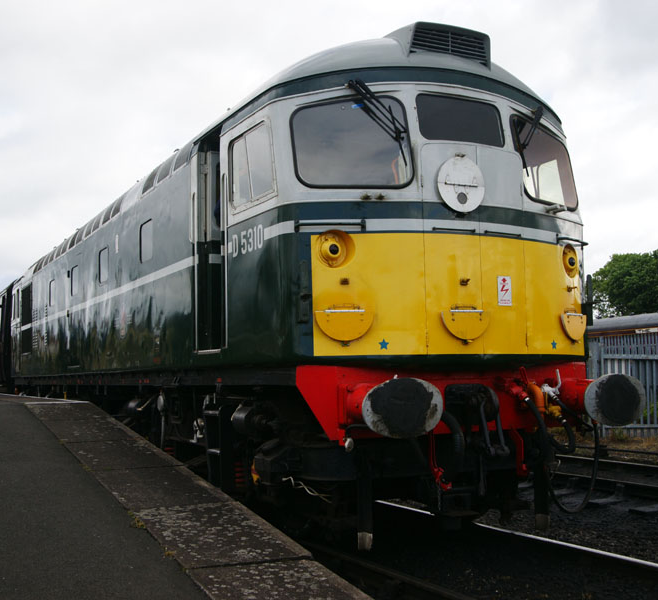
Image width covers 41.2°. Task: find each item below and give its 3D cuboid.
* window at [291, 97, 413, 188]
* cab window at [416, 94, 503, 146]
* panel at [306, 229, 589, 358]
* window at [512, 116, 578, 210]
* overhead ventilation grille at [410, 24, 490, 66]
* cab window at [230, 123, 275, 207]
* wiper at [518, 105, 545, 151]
[{"bbox_3d":[0.156,-1.080,5.972,0.780,0.680,0.060,0,-16,-10],"label":"window"},{"bbox_3d":[0.955,-1.284,6.296,0.720,0.355,0.050,1,-15,-27],"label":"cab window"},{"bbox_3d":[0.988,-0.030,6.175,2.360,0.860,0.240,1,-6,-27],"label":"panel"},{"bbox_3d":[1.678,-1.044,6.751,0.780,0.680,0.060,4,-18,-44],"label":"window"},{"bbox_3d":[0.887,-1.861,6.457,0.710,0.240,0.120,1,-6,-27],"label":"overhead ventilation grille"},{"bbox_3d":[-0.563,-0.967,6.340,0.050,0.540,0.810,1,-6,-27],"label":"cab window"},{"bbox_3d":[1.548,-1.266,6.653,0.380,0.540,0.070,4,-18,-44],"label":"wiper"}]

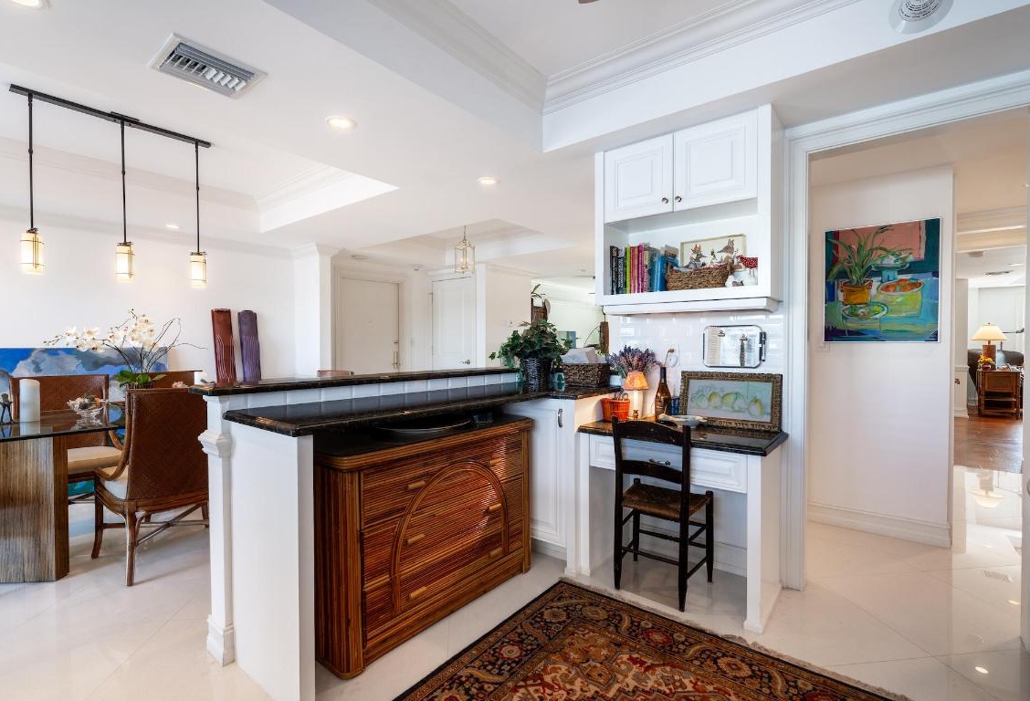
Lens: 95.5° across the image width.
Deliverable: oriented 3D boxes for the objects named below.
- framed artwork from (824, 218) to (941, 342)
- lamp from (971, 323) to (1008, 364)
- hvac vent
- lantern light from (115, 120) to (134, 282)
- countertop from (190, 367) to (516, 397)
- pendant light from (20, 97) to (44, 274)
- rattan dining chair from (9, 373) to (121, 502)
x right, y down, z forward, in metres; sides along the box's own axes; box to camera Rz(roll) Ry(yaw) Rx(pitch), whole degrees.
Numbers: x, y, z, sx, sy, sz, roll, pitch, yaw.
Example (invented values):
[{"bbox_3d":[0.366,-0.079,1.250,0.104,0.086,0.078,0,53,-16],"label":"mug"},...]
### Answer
[{"bbox_3d":[2.265,-0.412,2.902,0.572,0.733,0.030,0,1,38],"label":"framed artwork"},{"bbox_3d":[7.501,-0.072,7.400,0.390,0.744,0.390,1,1,39],"label":"lamp"},{"bbox_3d":[-1.173,-1.060,1.791,0.300,0.025,0.304,0,1,38],"label":"hvac vent"},{"bbox_3d":[-2.293,-0.869,2.748,0.090,0.925,0.087,0,1,38],"label":"lantern light"},{"bbox_3d":[-0.567,0.141,2.506,0.225,0.039,1.975,0,1,38],"label":"countertop"},{"bbox_3d":[-2.435,-0.839,2.354,0.090,0.910,0.090,1,1,39],"label":"pendant light"},{"bbox_3d":[-2.899,0.671,3.089,0.640,0.980,0.580,0,1,38],"label":"rattan dining chair"}]

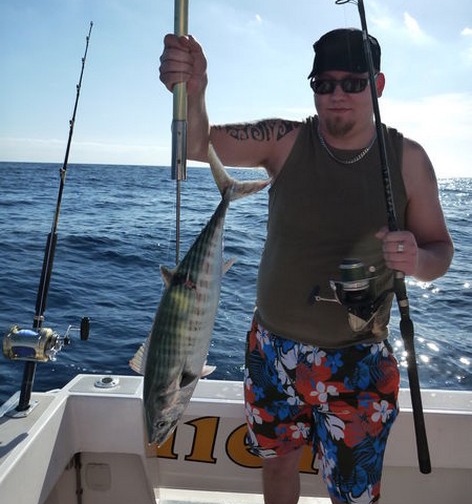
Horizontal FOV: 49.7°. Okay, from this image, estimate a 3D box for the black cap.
[{"bbox_3d":[0.297,-0.534,1.381,0.178,0.140,0.255,1,9,-3],"label":"black cap"}]

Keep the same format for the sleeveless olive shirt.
[{"bbox_3d":[0.274,-0.066,1.436,0.410,0.640,0.300,4,9,12],"label":"sleeveless olive shirt"}]

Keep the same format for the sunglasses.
[{"bbox_3d":[0.286,-0.435,1.343,0.148,0.050,0.140,5,17,20],"label":"sunglasses"}]

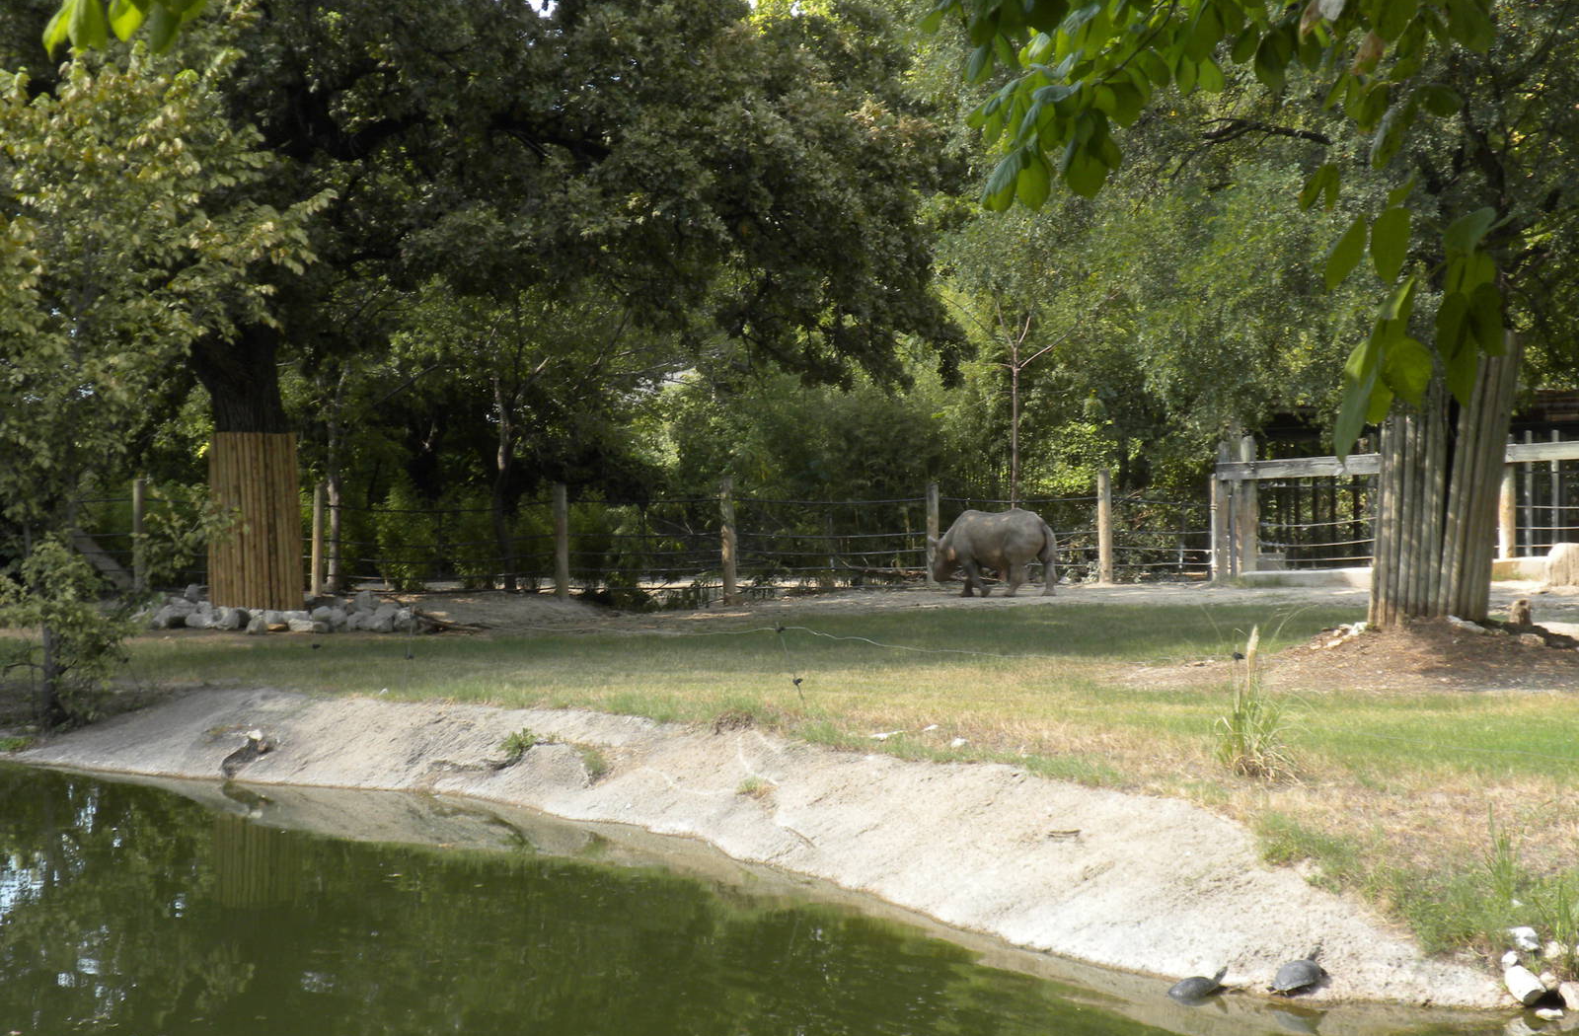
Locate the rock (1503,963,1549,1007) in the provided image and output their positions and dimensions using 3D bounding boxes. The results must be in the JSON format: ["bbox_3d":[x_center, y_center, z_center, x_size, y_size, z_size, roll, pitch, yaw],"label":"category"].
[{"bbox_3d":[3.259,2.064,12.100,0.140,0.170,0.220,0,0,-38],"label":"rock"}]

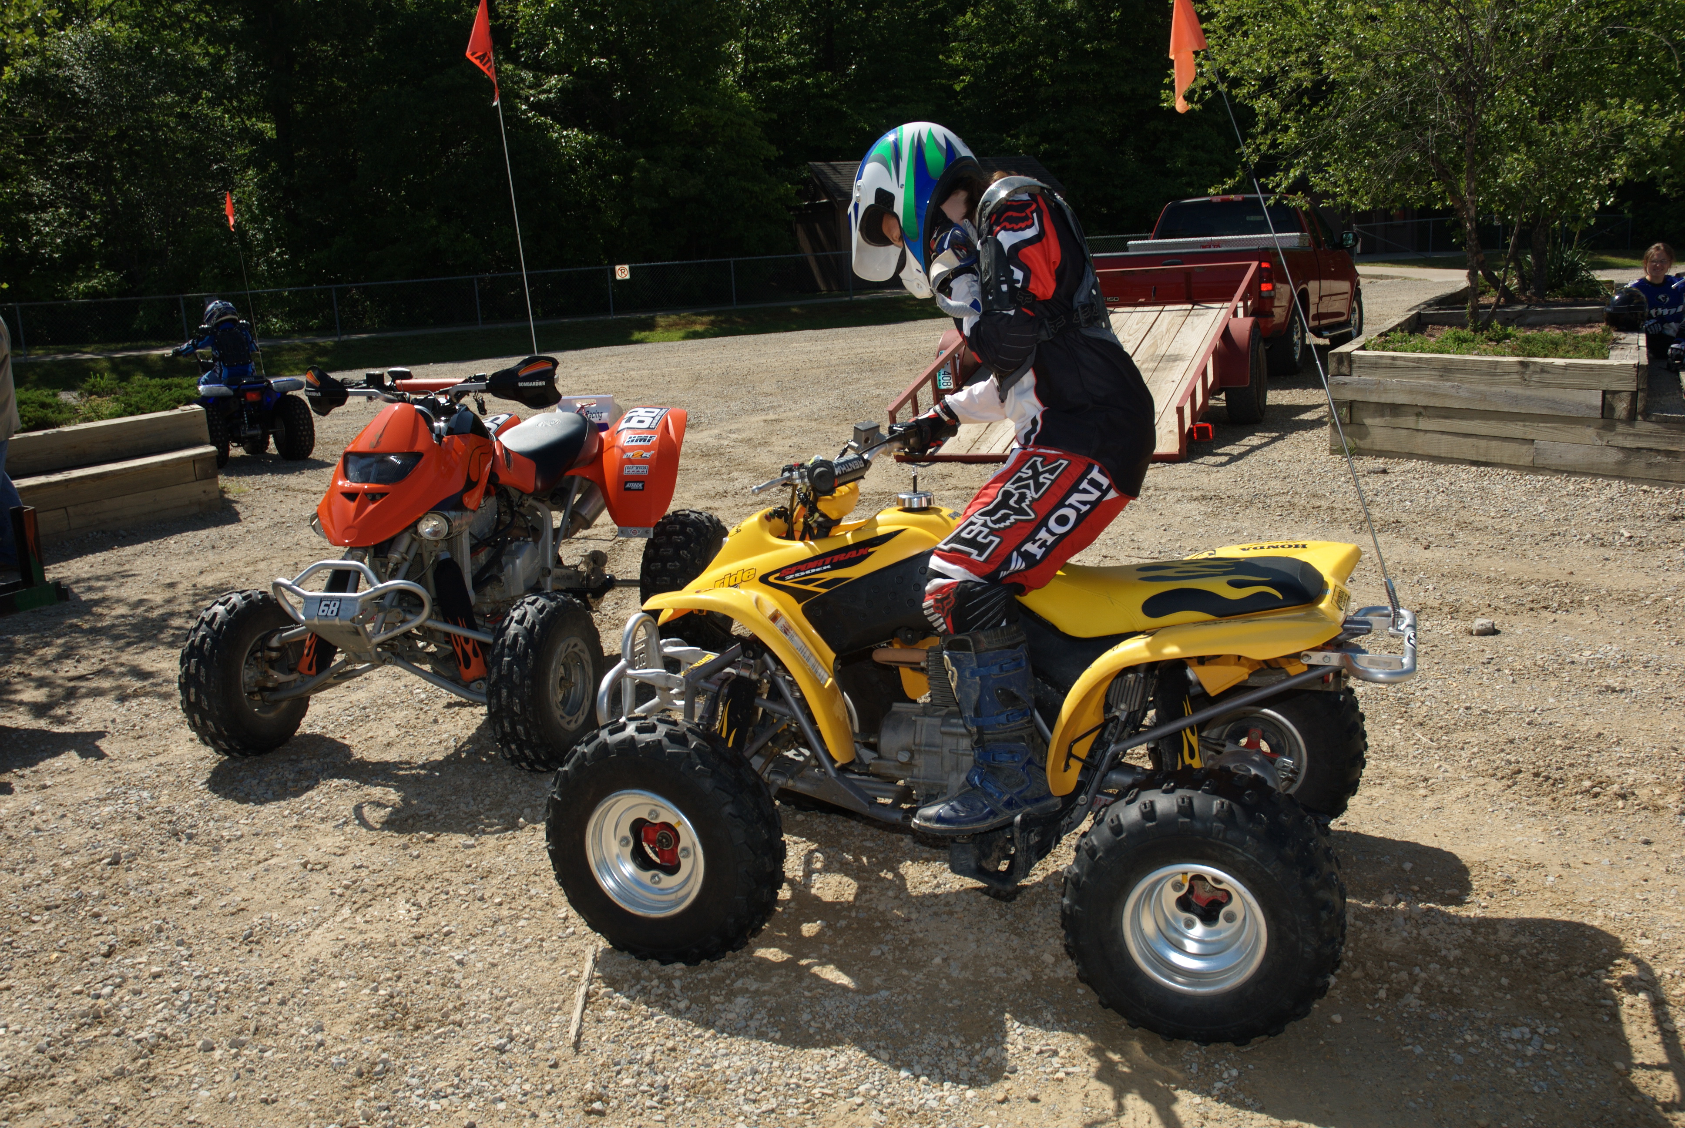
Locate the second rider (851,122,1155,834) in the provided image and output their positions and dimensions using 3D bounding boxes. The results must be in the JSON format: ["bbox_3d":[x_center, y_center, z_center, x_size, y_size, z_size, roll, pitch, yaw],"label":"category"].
[{"bbox_3d":[0.363,-0.211,3.388,0.700,1.470,0.660,1,12,21],"label":"second rider"}]

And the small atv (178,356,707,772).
[{"bbox_3d":[-1.233,-0.117,5.382,1.240,1.200,1.880,0,12,17],"label":"small atv"}]

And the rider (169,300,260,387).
[{"bbox_3d":[-5.063,-1.592,12.522,0.647,1.058,0.608,-9,13,-26],"label":"rider"}]

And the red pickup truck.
[{"bbox_3d":[4.225,-3.087,16.811,2.000,1.880,5.600,3,13,26],"label":"red pickup truck"}]

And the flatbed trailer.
[{"bbox_3d":[2.024,-1.649,12.146,2.372,1.098,4.116,2,12,22],"label":"flatbed trailer"}]

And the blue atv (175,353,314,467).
[{"bbox_3d":[-4.961,-1.296,12.738,0.911,0.882,1.450,-9,13,-26],"label":"blue atv"}]

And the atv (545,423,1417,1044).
[{"bbox_3d":[0.308,0.237,3.510,1.850,1.090,1.150,1,12,21],"label":"atv"}]

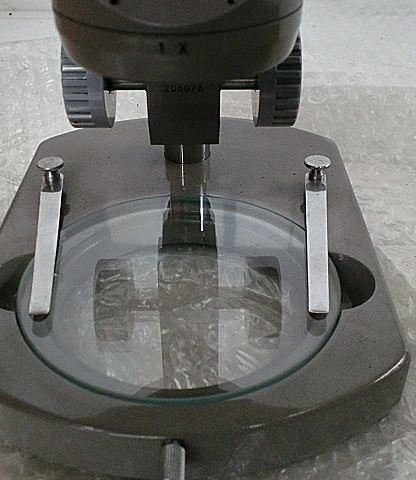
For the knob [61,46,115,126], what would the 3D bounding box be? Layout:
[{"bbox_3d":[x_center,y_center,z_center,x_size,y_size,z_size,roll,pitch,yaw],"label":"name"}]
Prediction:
[{"bbox_3d":[-0.041,-0.057,0.228,0.014,0.036,0.036,-1,34,-1],"label":"knob"}]

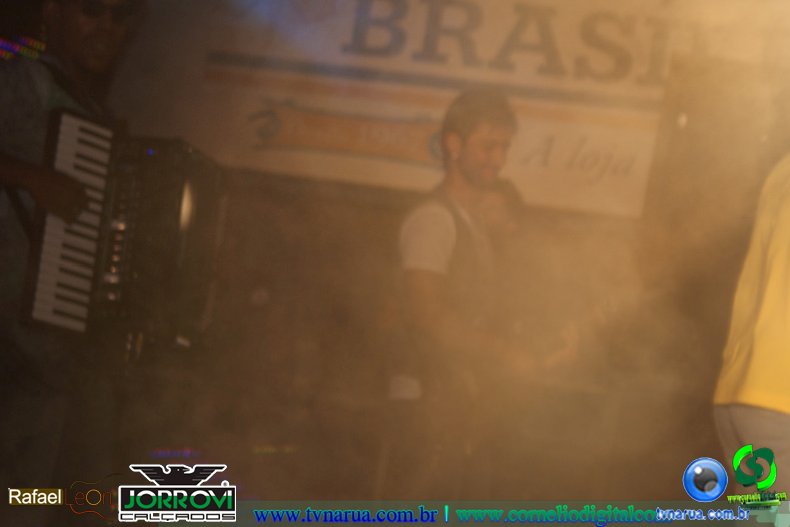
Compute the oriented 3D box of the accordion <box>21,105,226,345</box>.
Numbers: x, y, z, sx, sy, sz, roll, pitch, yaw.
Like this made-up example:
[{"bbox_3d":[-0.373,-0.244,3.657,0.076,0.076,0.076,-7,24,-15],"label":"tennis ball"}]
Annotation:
[{"bbox_3d":[-0.565,-0.052,4.730,0.195,0.455,0.390,-7,-18,44],"label":"accordion"}]

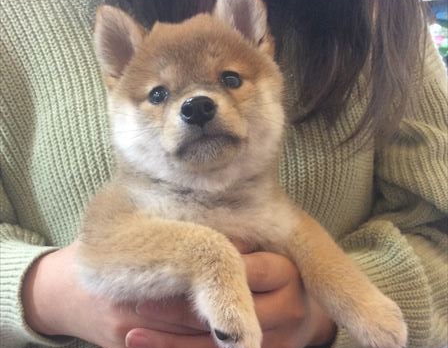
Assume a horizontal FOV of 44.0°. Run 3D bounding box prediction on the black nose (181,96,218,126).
[{"bbox_3d":[-0.016,-0.038,0.340,0.020,0.017,0.014,-12,-12,-1],"label":"black nose"}]

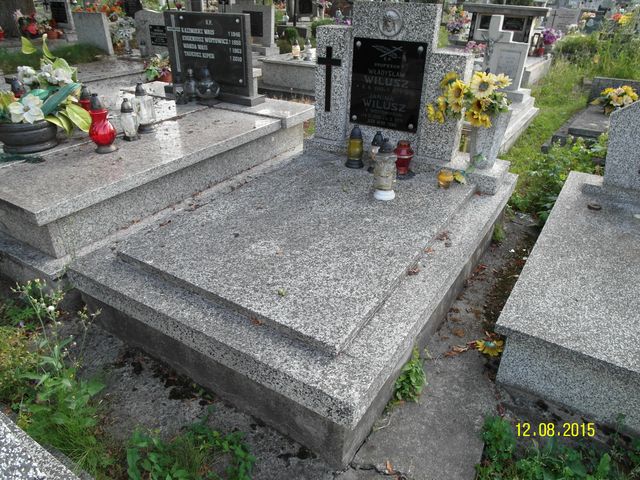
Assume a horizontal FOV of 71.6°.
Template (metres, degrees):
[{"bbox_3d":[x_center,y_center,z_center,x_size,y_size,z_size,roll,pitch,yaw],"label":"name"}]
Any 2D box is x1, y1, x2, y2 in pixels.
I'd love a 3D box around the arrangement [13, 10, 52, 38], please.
[{"bbox_3d":[-4.824,-3.616,7.444,0.536,0.422,0.412,17,33,28],"label":"arrangement"}]

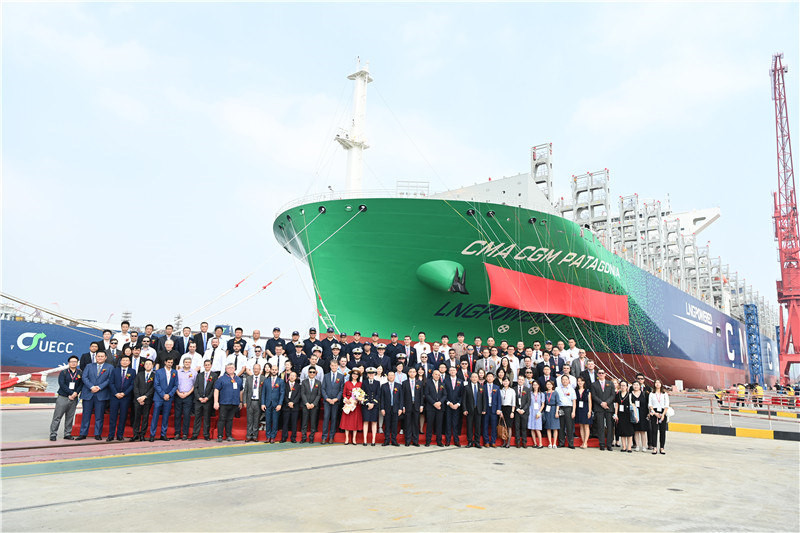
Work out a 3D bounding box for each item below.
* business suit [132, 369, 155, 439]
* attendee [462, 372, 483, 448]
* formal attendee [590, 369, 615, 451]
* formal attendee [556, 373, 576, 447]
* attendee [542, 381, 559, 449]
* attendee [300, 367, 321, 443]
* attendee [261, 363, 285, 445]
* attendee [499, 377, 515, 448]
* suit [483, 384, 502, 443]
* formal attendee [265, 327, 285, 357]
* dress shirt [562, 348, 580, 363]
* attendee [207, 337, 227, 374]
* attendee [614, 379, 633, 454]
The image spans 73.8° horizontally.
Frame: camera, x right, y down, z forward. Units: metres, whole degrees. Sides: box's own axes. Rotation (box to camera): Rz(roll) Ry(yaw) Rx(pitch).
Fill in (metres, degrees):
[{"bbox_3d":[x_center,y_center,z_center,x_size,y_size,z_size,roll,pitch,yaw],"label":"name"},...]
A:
[{"bbox_3d":[-5.867,3.144,12.192,0.480,1.450,0.290,5,-13,-14],"label":"business suit"},{"bbox_3d":[1.720,3.344,12.480,0.520,1.684,0.330,2,-11,2],"label":"attendee"},{"bbox_3d":[4.677,3.281,12.286,0.510,1.790,0.310,-1,-13,12],"label":"formal attendee"},{"bbox_3d":[3.981,3.456,12.750,0.470,1.690,0.320,1,-11,6],"label":"formal attendee"},{"bbox_3d":[3.585,3.510,12.700,0.420,1.555,0.290,1,-11,6],"label":"attendee"},{"bbox_3d":[-2.071,3.157,12.226,0.480,1.680,0.340,4,-12,-8],"label":"attendee"},{"bbox_3d":[-2.952,3.165,12.374,0.530,1.733,0.360,4,-11,-10],"label":"attendee"},{"bbox_3d":[2.558,3.490,12.781,0.430,1.601,0.340,-1,-12,16],"label":"attendee"},{"bbox_3d":[2.196,3.560,12.903,0.500,1.522,0.360,1,-11,4],"label":"suit"},{"bbox_3d":[-3.378,2.515,14.322,0.530,1.750,0.330,5,-12,-11],"label":"formal attendee"},{"bbox_3d":[4.835,2.582,14.831,0.500,0.680,0.280,-1,-12,16],"label":"dress shirt"},{"bbox_3d":[-4.555,2.627,12.919,0.560,1.780,0.360,6,-12,-16],"label":"attendee"},{"bbox_3d":[5.114,3.374,12.126,0.430,1.560,0.280,-2,-13,13],"label":"attendee"}]

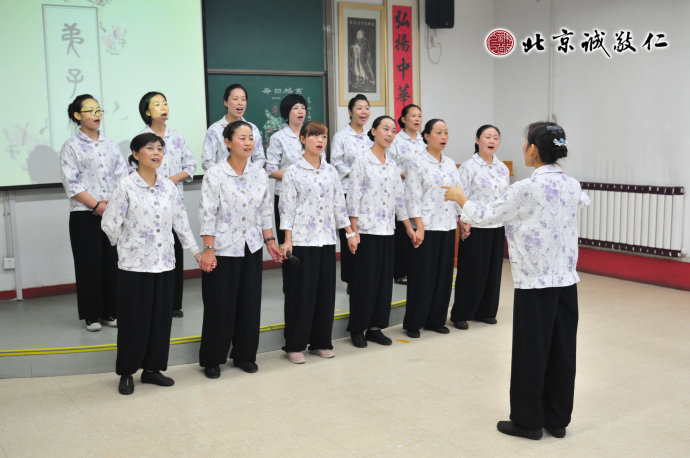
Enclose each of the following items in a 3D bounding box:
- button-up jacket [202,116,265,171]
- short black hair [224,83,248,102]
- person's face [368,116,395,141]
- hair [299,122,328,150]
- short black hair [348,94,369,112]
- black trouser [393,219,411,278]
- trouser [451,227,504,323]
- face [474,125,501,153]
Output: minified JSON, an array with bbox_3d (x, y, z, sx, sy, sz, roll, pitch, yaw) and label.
[{"bbox_3d":[-0.876,-0.594,6.019,0.530,0.610,0.310,-6,8,-34],"label":"button-up jacket"},{"bbox_3d":[-0.855,-1.063,6.030,0.170,0.190,0.210,-6,8,-33],"label":"short black hair"},{"bbox_3d":[0.280,-0.750,5.712,0.170,0.210,0.230,-6,8,-34],"label":"person's face"},{"bbox_3d":[-0.221,-0.657,5.381,0.180,0.210,0.210,-6,8,-32],"label":"hair"},{"bbox_3d":[0.119,-1.051,6.487,0.165,0.190,0.190,-5,8,-30],"label":"short black hair"},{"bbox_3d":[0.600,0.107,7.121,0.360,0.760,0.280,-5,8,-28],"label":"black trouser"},{"bbox_3d":[1.059,0.338,6.097,0.400,0.800,0.300,-4,8,-22],"label":"trouser"},{"bbox_3d":[1.163,-0.728,6.225,0.165,0.225,0.170,-4,7,-20],"label":"face"}]

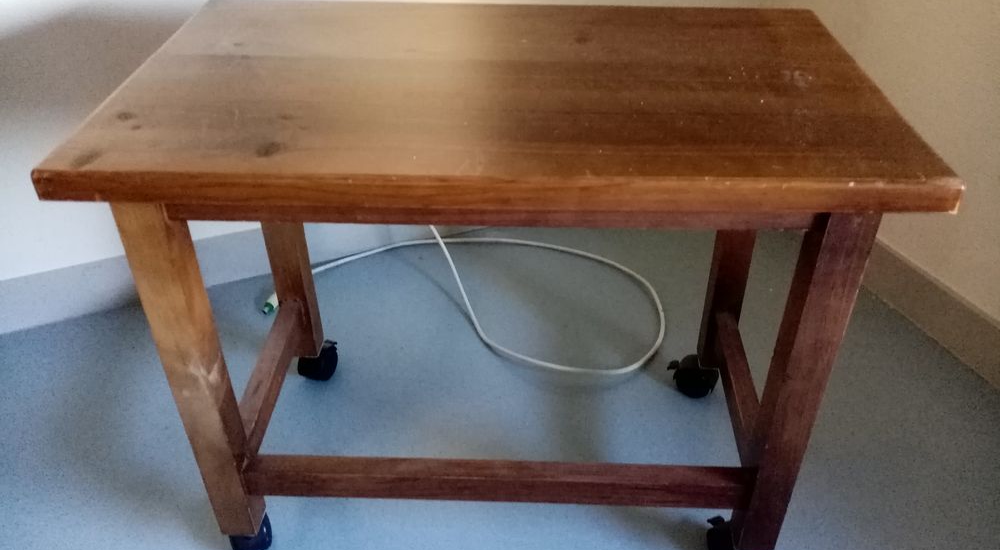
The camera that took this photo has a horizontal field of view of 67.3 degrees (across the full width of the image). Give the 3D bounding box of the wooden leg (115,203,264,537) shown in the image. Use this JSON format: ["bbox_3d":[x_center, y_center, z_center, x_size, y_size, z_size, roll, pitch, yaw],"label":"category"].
[{"bbox_3d":[-0.304,0.099,0.762,0.040,0.466,0.040,2,36,2],"label":"wooden leg"}]

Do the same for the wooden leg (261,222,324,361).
[{"bbox_3d":[-0.287,-0.071,0.991,0.040,0.466,0.040,2,37,2],"label":"wooden leg"}]

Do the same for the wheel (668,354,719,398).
[{"bbox_3d":[0.290,0.154,1.132,0.064,0.060,0.041,8,37,11],"label":"wheel"}]

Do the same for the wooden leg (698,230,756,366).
[{"bbox_3d":[0.302,-0.056,0.961,0.040,0.466,0.040,1,37,3],"label":"wooden leg"}]

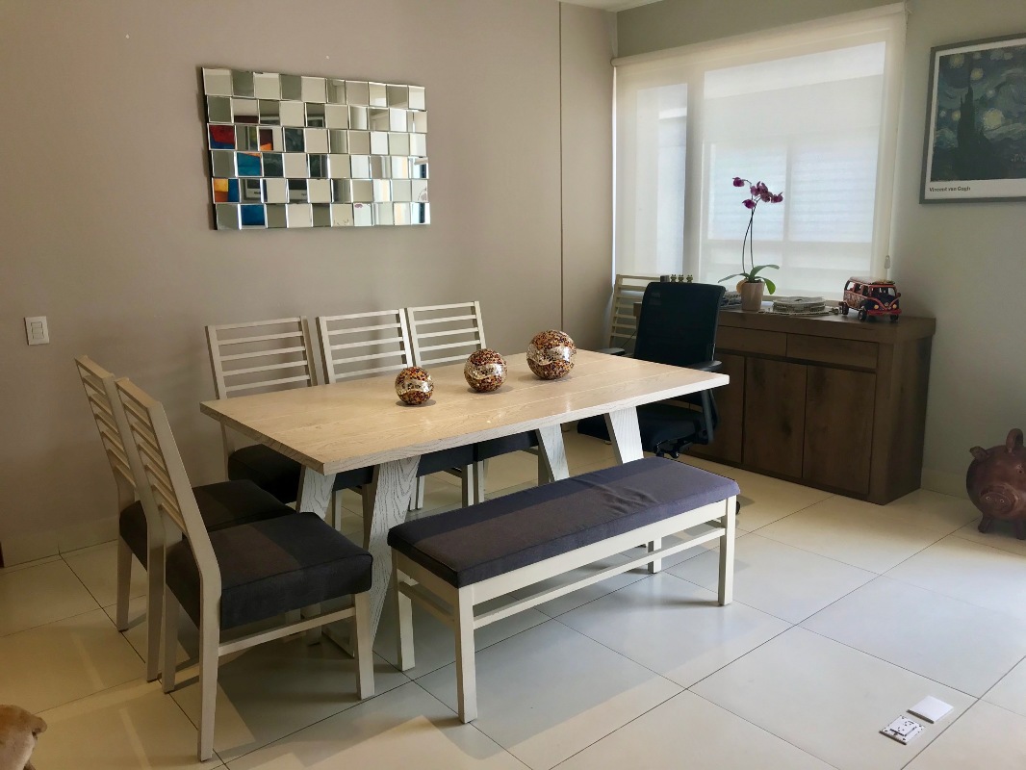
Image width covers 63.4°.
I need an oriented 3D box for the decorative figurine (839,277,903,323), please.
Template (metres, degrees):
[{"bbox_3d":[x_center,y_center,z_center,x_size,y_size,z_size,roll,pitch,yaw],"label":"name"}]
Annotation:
[{"bbox_3d":[1.758,-0.427,4.090,0.180,0.190,0.290,-1,12,0],"label":"decorative figurine"}]

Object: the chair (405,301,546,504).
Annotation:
[{"bbox_3d":[-0.186,0.119,4.024,0.450,1.000,0.580,-10,15,-35],"label":"chair"}]

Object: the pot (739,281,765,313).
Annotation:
[{"bbox_3d":[1.290,-0.480,4.490,0.125,0.150,0.125,-1,12,0],"label":"pot"}]

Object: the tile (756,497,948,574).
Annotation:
[{"bbox_3d":[1.495,0.666,3.687,0.600,0.010,0.600,-11,15,-38],"label":"tile"}]

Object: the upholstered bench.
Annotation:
[{"bbox_3d":[0.212,0.628,2.845,1.215,0.475,0.410,-10,15,-35],"label":"upholstered bench"}]

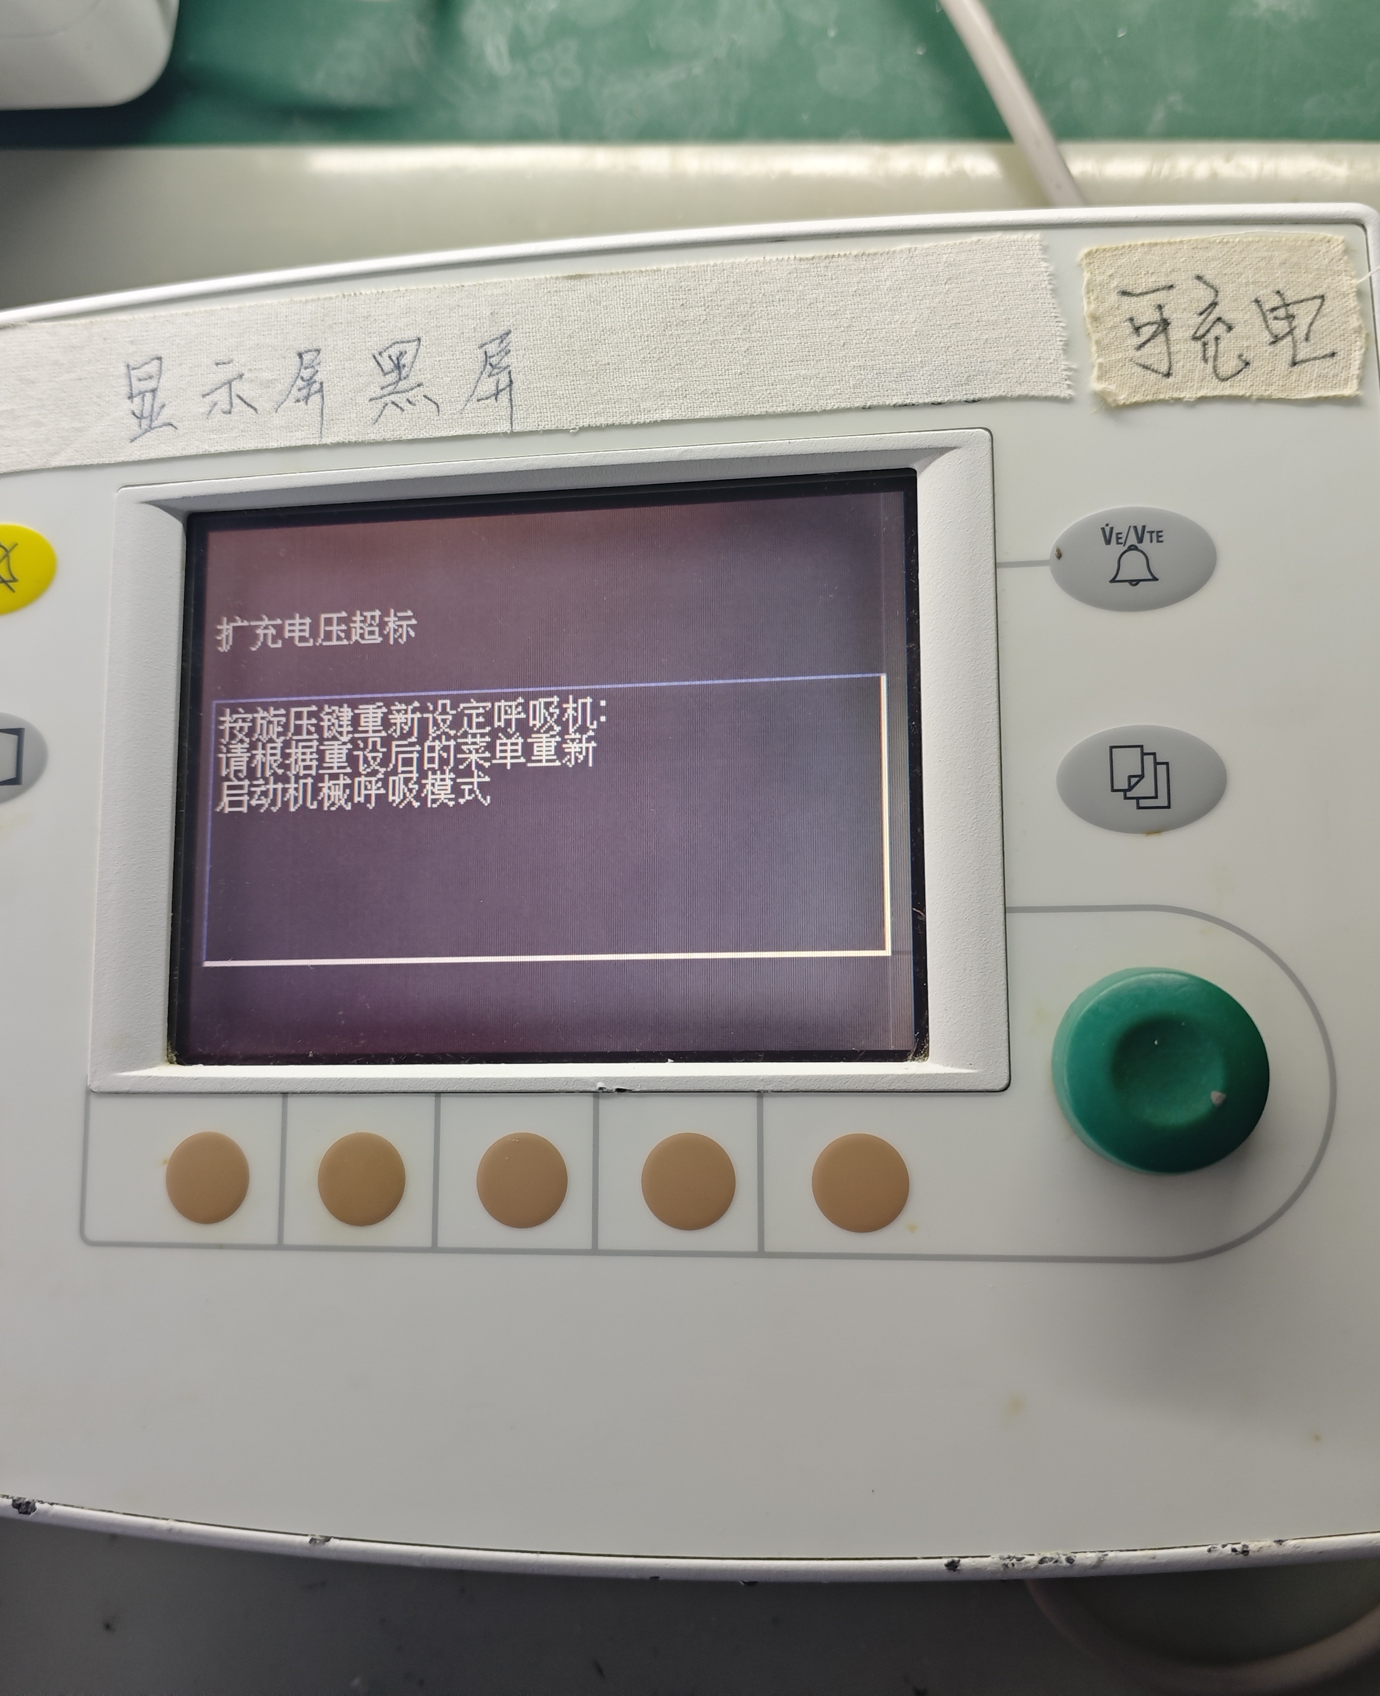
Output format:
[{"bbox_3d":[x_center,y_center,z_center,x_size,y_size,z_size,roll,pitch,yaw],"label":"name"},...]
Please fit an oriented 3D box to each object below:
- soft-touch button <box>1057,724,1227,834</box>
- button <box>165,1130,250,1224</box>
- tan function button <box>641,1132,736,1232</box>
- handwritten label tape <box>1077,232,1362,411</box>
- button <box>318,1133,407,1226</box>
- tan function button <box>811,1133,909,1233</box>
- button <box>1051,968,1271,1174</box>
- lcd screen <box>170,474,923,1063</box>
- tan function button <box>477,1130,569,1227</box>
[{"bbox_3d":[0.065,-0.010,0.236,0.024,0.003,0.016,-1,83,9],"label":"soft-touch button"},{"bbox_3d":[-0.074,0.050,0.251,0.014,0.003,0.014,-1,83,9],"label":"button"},{"bbox_3d":[0.000,0.049,0.239,0.014,0.003,0.014,-1,83,9],"label":"tan function button"},{"bbox_3d":[0.079,-0.078,0.243,0.040,0.001,0.027,-1,83,9],"label":"handwritten label tape"},{"bbox_3d":[-0.049,0.050,0.247,0.014,0.003,0.014,-1,83,9],"label":"button"},{"bbox_3d":[0.025,0.048,0.235,0.014,0.003,0.014,-1,83,9],"label":"tan function button"},{"bbox_3d":[0.065,0.031,0.224,0.029,0.014,0.029,-1,83,9],"label":"button"},{"bbox_3d":[-0.024,-0.012,0.257,0.119,0.004,0.090,-1,83,9],"label":"lcd screen"},{"bbox_3d":[-0.025,0.049,0.243,0.014,0.003,0.014,-1,83,9],"label":"tan function button"}]

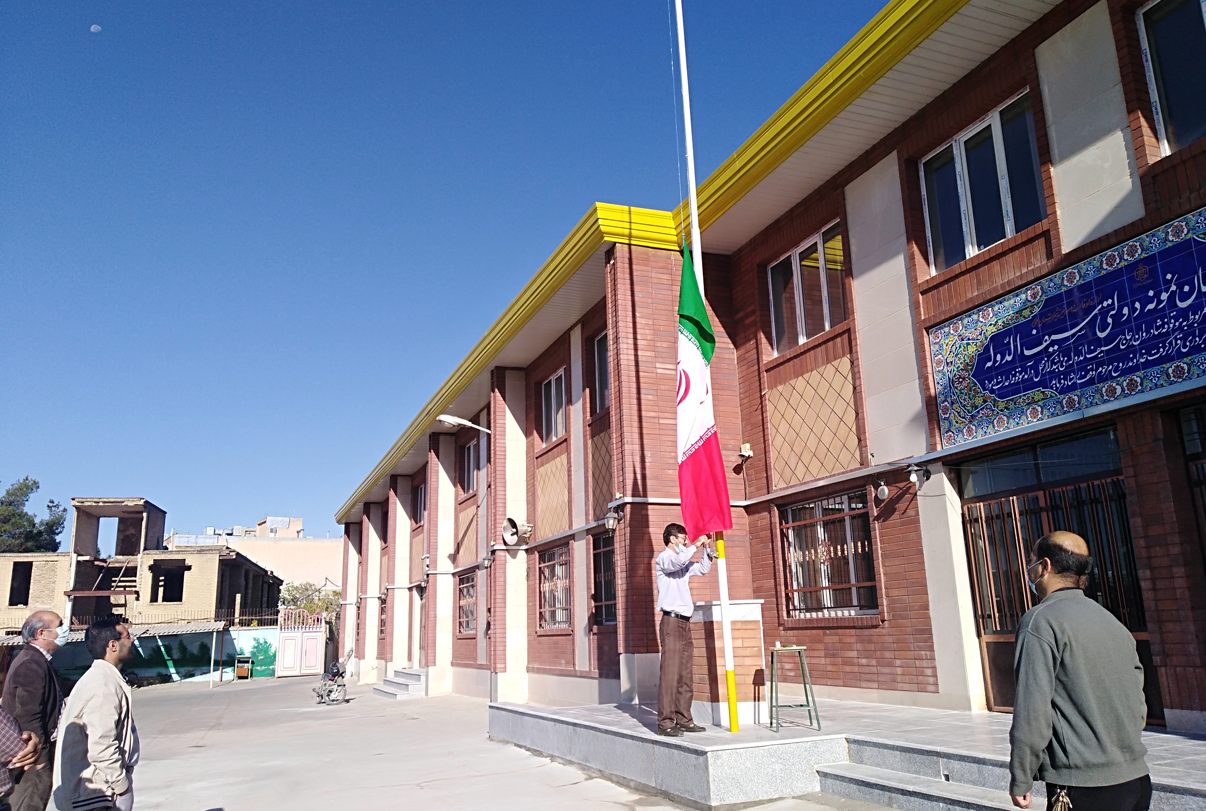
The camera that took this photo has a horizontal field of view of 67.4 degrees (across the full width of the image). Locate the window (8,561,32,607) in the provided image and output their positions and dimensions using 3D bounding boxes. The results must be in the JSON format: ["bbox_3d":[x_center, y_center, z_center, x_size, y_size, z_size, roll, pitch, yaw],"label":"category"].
[{"bbox_3d":[-30.216,9.278,47.000,0.950,2.250,0.250,1,-15,-13],"label":"window"}]

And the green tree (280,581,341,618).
[{"bbox_3d":[-16.111,12.292,50.000,3.800,5.000,3.600,4,-15,-22],"label":"green tree"}]

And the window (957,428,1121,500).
[{"bbox_3d":[3.998,0.565,8.438,0.100,0.370,1.860,4,-15,-22],"label":"window"}]

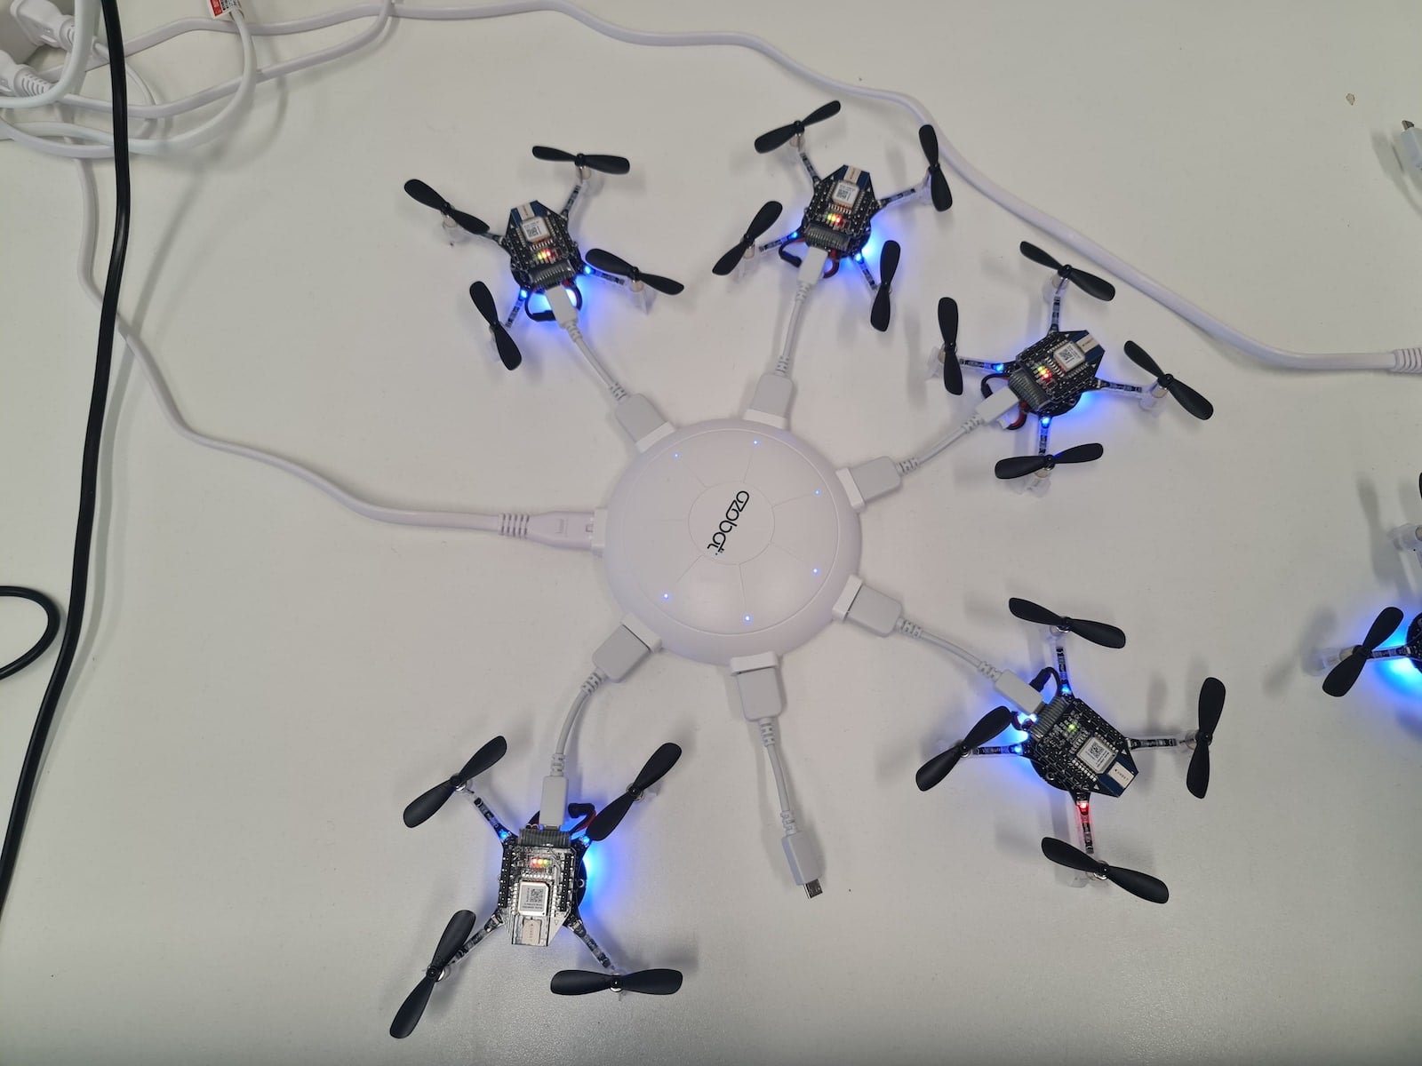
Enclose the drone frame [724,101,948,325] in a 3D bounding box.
[{"bbox_3d":[0.058,-0.144,0.473,0.094,0.030,0.111,22,73,7],"label":"drone frame"}]

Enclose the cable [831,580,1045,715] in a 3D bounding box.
[{"bbox_3d":[0.091,0.046,0.413,0.088,0.015,0.019,30,74,9],"label":"cable"}]

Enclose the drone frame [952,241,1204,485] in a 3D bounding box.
[{"bbox_3d":[0.144,-0.065,0.448,0.099,0.030,0.107,-33,75,-10],"label":"drone frame"}]

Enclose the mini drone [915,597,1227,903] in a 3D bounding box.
[{"bbox_3d":[0.140,0.083,0.397,0.109,0.030,0.108,41,76,12],"label":"mini drone"}]

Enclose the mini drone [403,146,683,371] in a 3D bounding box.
[{"bbox_3d":[-0.073,-0.126,0.468,0.099,0.030,0.108,-22,73,-7],"label":"mini drone"}]

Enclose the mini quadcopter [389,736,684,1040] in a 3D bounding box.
[{"bbox_3d":[-0.061,0.130,0.380,0.105,0.030,0.105,3,72,1],"label":"mini quadcopter"}]

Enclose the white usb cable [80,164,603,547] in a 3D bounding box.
[{"bbox_3d":[-0.197,-0.064,0.457,0.324,0.012,0.077,35,75,11],"label":"white usb cable"}]

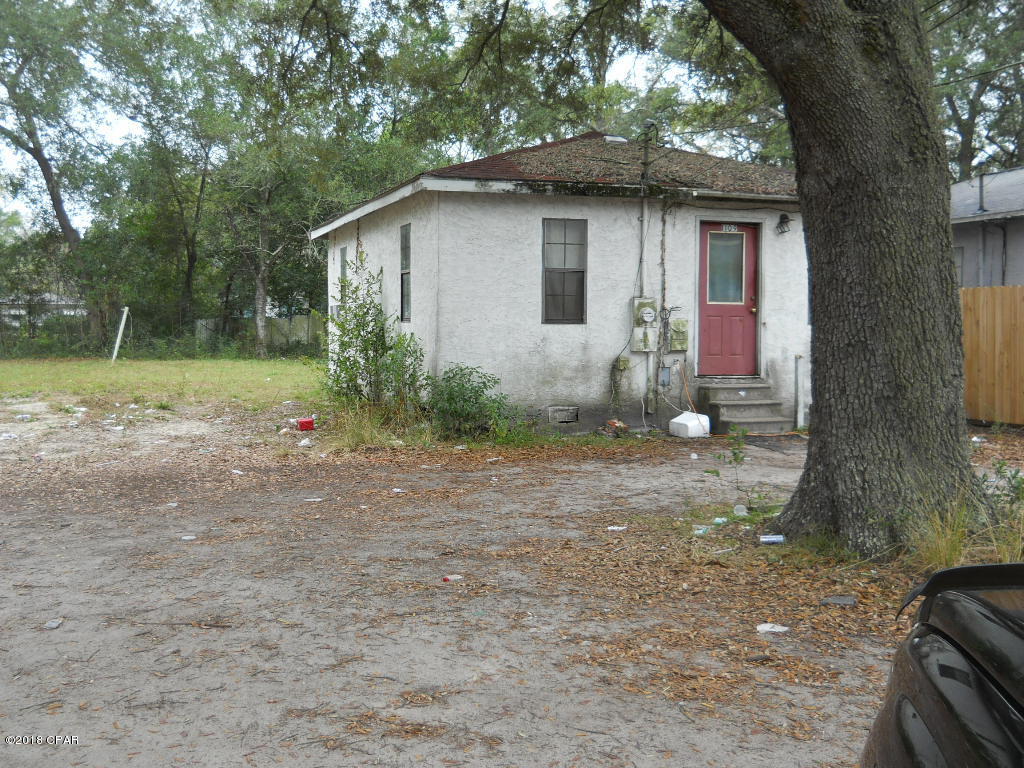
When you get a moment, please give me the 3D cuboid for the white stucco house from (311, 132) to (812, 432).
[{"bbox_3d":[1.112,-1.832,18.123,7.450,4.430,8.500,-1,3,-19],"label":"white stucco house"}]

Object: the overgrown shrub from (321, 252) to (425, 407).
[{"bbox_3d":[-1.950,-0.657,15.269,1.100,2.360,1.350,-1,4,-19],"label":"overgrown shrub"}]

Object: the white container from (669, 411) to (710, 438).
[{"bbox_3d":[2.204,0.502,13.570,0.310,0.280,0.430,-1,4,-24],"label":"white container"}]

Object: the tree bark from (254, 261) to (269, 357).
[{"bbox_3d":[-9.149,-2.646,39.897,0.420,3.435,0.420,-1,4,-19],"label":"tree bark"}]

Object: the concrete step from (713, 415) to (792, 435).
[{"bbox_3d":[3.055,0.526,14.045,1.050,0.180,0.340,-1,4,-19],"label":"concrete step"}]

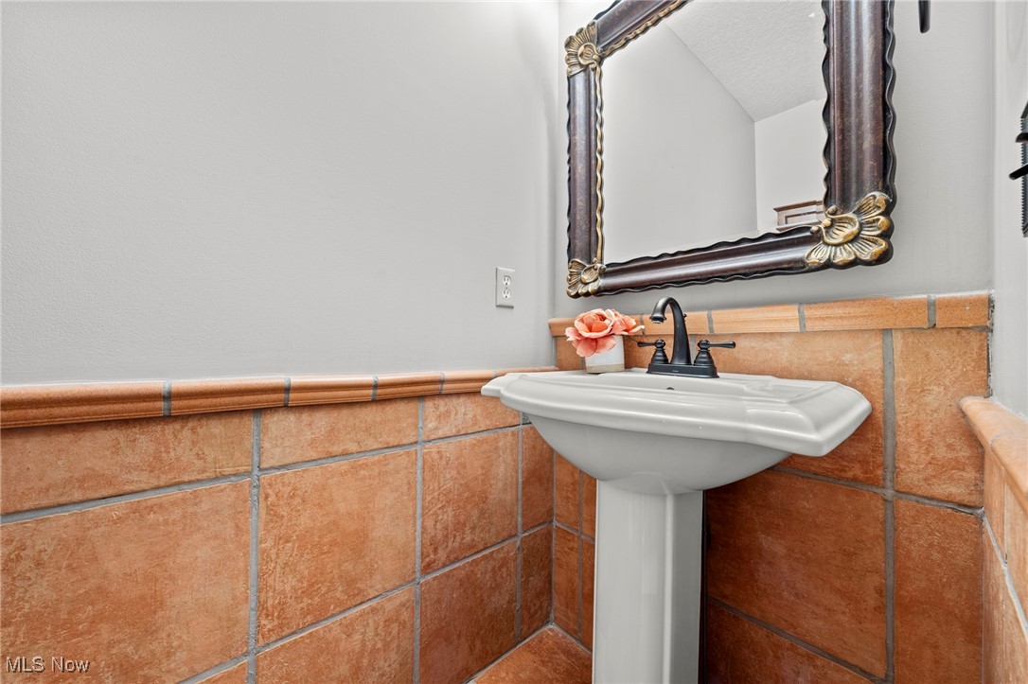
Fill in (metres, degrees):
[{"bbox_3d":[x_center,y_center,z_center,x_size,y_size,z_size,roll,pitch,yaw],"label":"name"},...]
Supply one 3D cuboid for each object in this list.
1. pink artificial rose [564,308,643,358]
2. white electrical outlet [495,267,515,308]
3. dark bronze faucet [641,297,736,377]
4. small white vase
[{"bbox_3d":[0.227,-0.022,0.928,0.190,0.118,0.135,1,-1,14],"label":"pink artificial rose"},{"bbox_3d":[-0.023,-0.156,1.079,0.070,0.115,0.007,2,-1,-42],"label":"white electrical outlet"},{"bbox_3d":[0.352,-0.012,0.825,0.155,0.174,0.222,2,-1,-42],"label":"dark bronze faucet"},{"bbox_3d":[0.232,0.031,0.949,0.092,0.087,0.092,-3,-2,14],"label":"small white vase"}]

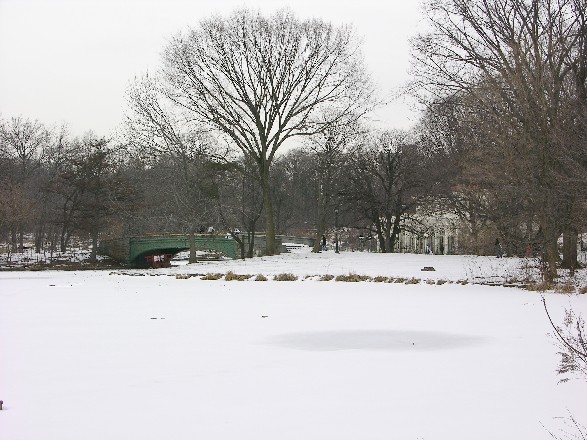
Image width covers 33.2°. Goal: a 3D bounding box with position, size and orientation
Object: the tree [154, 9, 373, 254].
[{"bbox_3d":[-2.850,-8.250,94.000,20.500,23.500,19.500,0,-1,0],"label":"tree"}]

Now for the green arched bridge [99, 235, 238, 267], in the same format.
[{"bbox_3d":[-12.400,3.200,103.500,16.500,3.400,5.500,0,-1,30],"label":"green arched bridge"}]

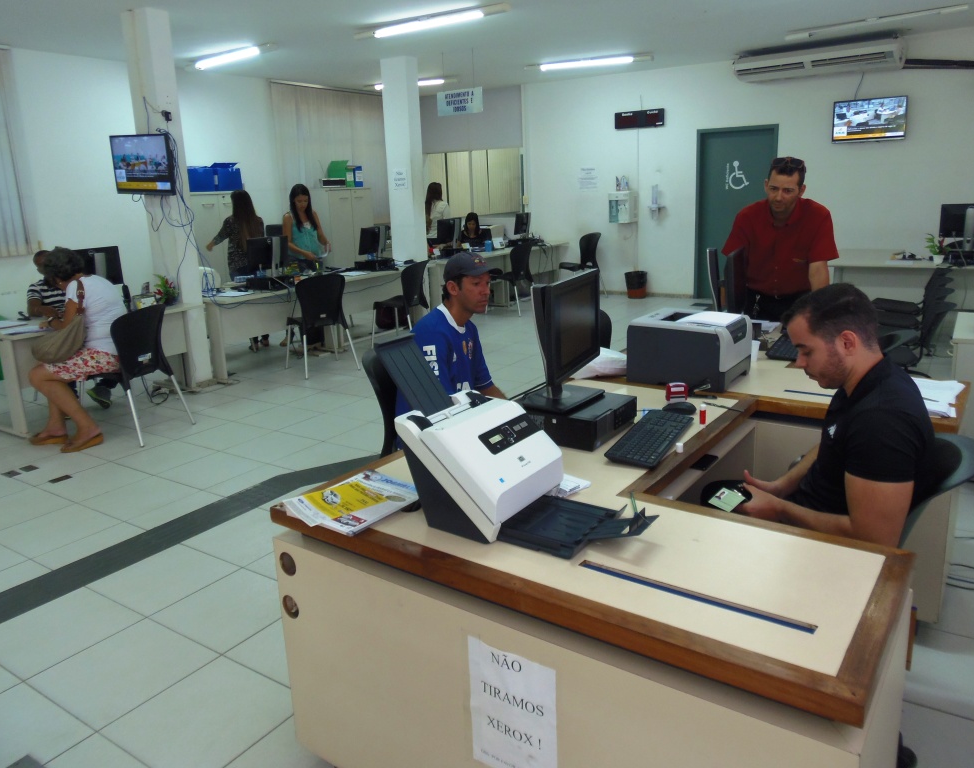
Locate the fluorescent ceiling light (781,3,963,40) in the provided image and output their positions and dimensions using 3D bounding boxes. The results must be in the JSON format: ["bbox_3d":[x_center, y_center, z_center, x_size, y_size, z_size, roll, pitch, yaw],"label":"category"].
[{"bbox_3d":[3.587,-3.367,6.637,1.542,0.070,0.090,11,19,39],"label":"fluorescent ceiling light"}]

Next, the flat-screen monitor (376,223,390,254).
[{"bbox_3d":[-1.154,-1.505,7.550,0.170,0.360,0.460,8,18,32],"label":"flat-screen monitor"}]

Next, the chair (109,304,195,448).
[{"bbox_3d":[-2.359,-0.075,4.692,0.550,0.840,0.510,3,16,19],"label":"chair"}]

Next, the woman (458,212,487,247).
[{"bbox_3d":[-0.195,-1.950,10.796,0.500,1.260,0.700,-2,15,-3],"label":"woman"}]

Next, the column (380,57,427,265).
[{"bbox_3d":[-0.914,-2.136,8.148,0.340,2.900,0.200,8,18,32],"label":"column"}]

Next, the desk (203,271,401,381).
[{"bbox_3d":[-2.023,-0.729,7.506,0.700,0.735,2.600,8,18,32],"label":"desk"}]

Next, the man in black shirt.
[{"bbox_3d":[0.797,0.356,1.910,0.700,1.240,0.520,4,15,20],"label":"man in black shirt"}]

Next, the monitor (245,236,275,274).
[{"bbox_3d":[-1.905,-1.135,6.320,0.170,0.360,0.460,8,18,32],"label":"monitor"}]

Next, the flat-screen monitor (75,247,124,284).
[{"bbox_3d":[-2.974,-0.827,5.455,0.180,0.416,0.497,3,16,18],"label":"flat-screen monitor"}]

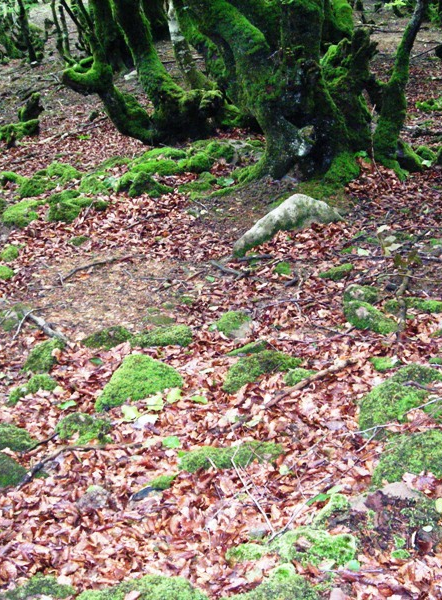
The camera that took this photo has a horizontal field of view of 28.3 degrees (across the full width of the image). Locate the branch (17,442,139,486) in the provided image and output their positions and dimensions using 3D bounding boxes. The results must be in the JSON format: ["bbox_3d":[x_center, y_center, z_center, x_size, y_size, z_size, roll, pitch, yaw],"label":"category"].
[{"bbox_3d":[-0.521,0.547,3.059,0.460,0.030,0.142,-14,23,-36],"label":"branch"}]

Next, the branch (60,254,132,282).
[{"bbox_3d":[-0.758,-0.204,5.261,0.087,0.030,0.656,12,22,32],"label":"branch"}]

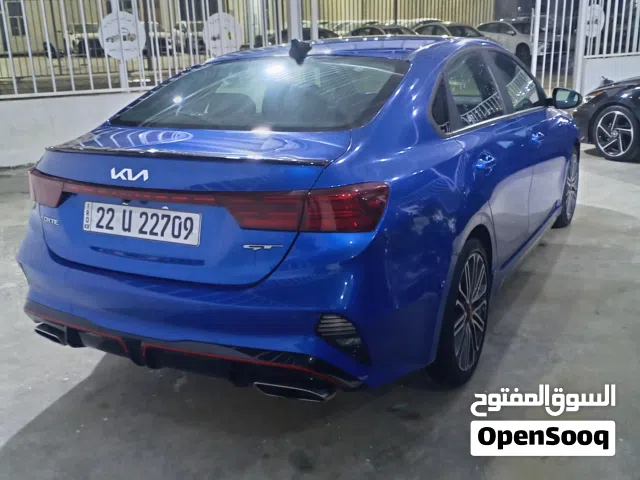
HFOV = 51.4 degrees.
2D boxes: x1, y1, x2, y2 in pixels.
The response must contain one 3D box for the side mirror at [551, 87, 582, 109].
[{"bbox_3d":[1.489,-0.858,4.013,0.180,0.130,0.120,7,18,28],"label":"side mirror"}]

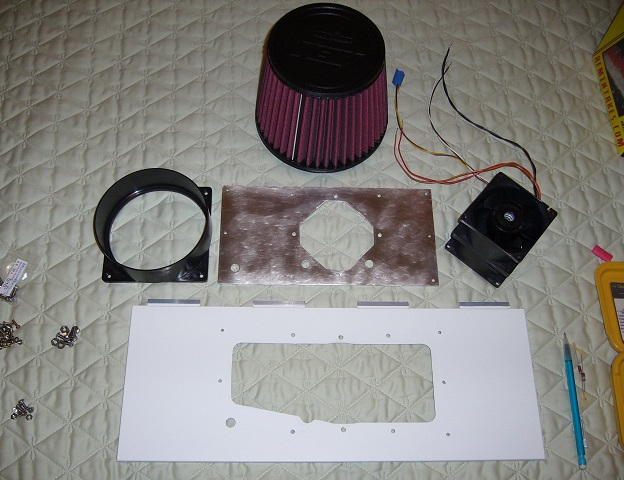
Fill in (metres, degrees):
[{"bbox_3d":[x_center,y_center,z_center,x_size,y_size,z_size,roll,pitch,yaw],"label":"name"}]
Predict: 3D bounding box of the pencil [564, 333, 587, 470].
[{"bbox_3d":[0.285,0.172,0.704,0.009,0.009,0.146,2,67,-2],"label":"pencil"}]

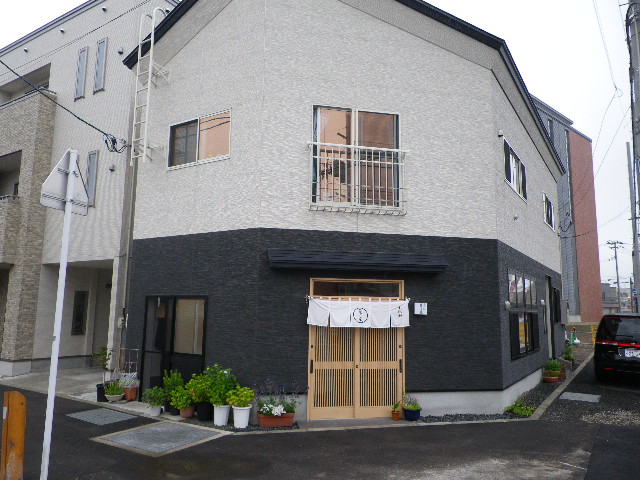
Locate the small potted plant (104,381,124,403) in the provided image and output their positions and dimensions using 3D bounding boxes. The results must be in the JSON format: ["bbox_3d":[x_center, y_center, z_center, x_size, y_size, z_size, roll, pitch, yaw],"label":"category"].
[{"bbox_3d":[-3.836,2.824,9.702,0.350,0.373,0.350,4,-8,-21],"label":"small potted plant"}]

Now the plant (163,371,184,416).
[{"bbox_3d":[-2.458,2.550,8.701,0.339,0.697,0.339,3,-8,-15],"label":"plant"}]

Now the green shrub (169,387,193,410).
[{"bbox_3d":[-2.247,2.574,8.464,0.378,0.349,0.378,3,-8,-13],"label":"green shrub"}]

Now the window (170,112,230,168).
[{"bbox_3d":[-2.327,-1.907,9.954,1.643,0.928,0.120,-4,-9,32],"label":"window"}]

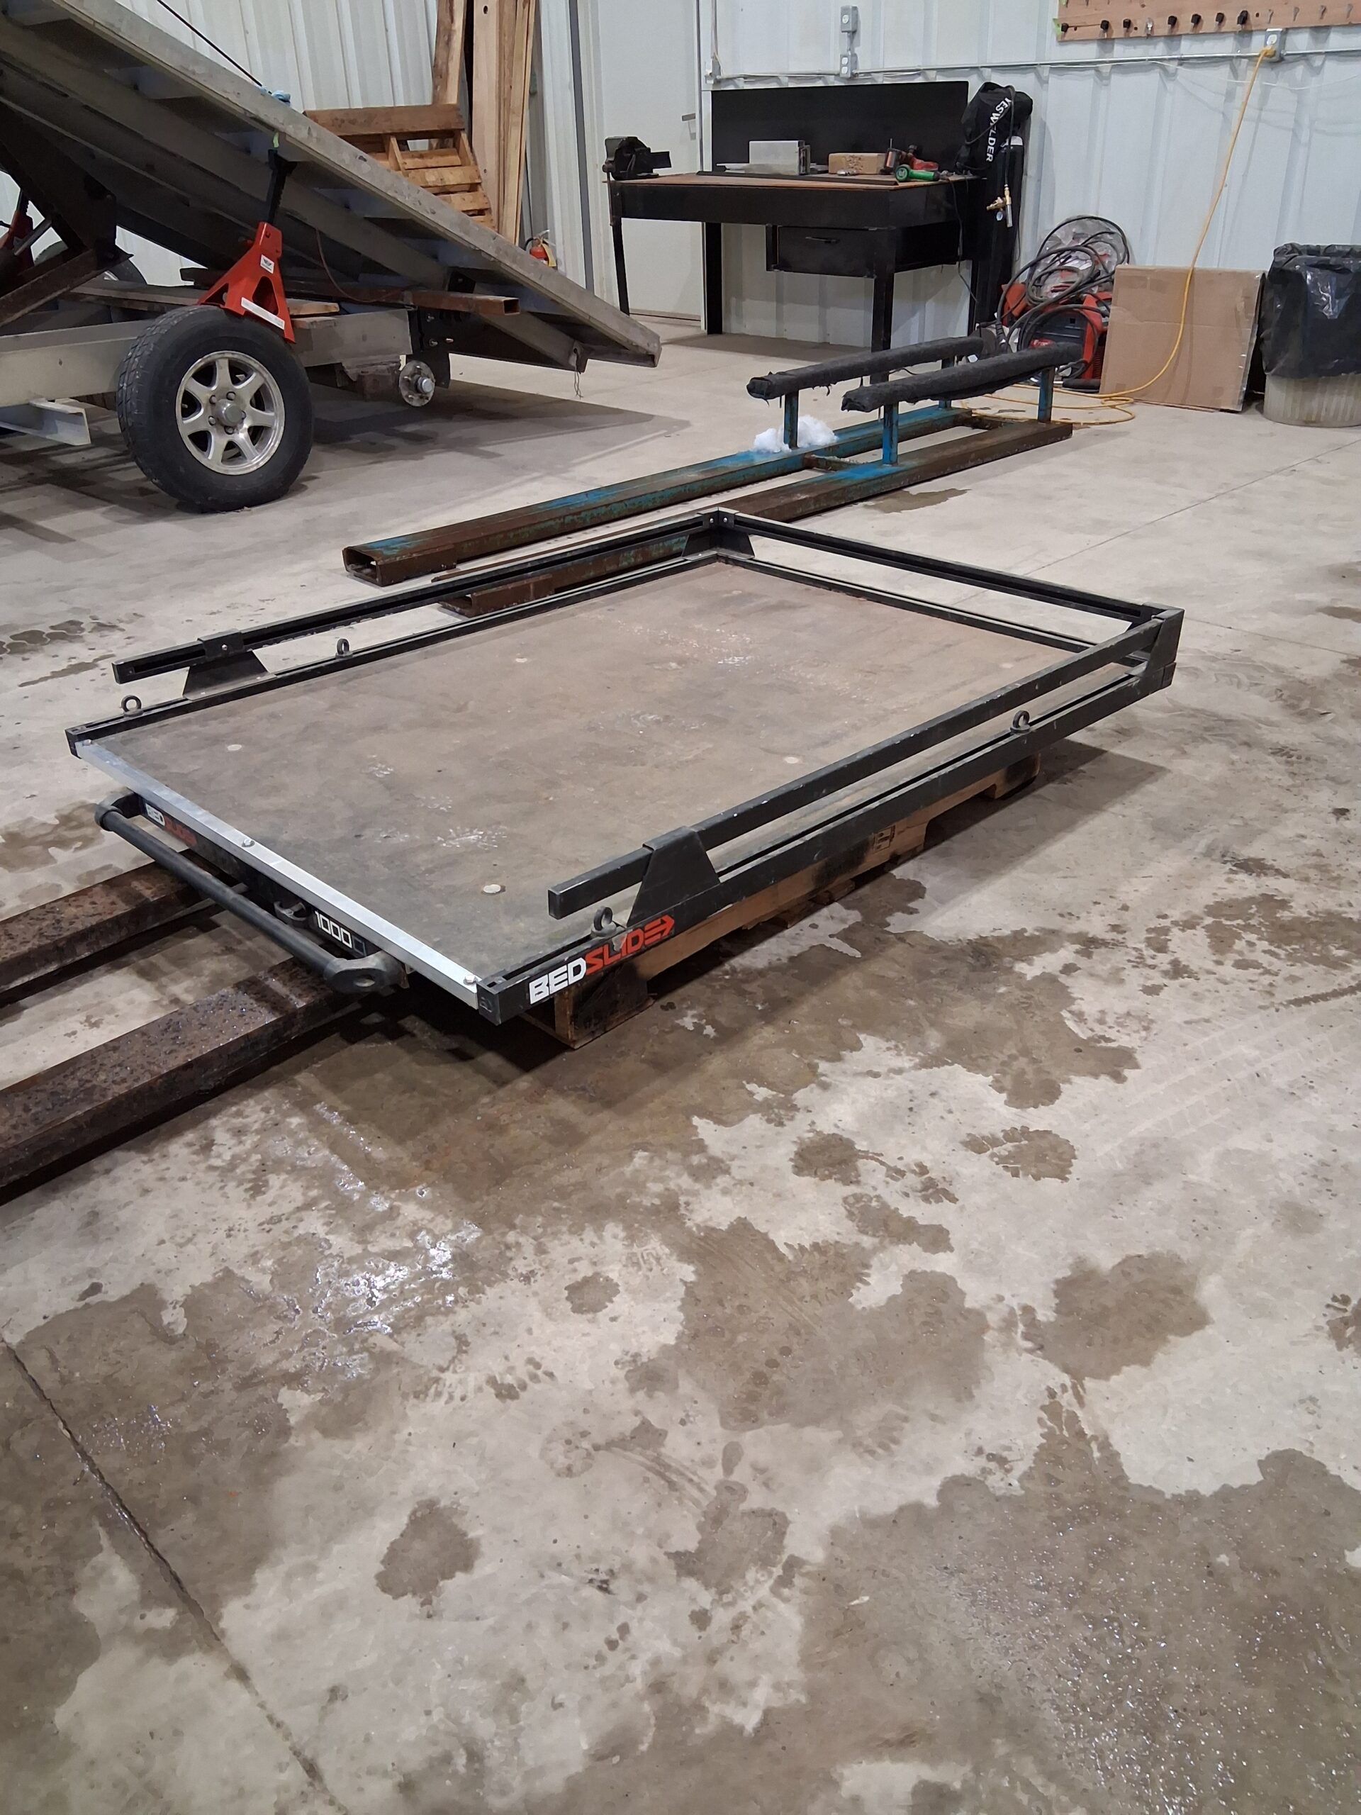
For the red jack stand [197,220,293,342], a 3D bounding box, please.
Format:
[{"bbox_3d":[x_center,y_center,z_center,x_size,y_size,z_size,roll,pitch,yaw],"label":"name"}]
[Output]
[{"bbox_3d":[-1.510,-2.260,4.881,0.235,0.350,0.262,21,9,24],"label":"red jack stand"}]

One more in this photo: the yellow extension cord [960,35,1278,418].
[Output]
[{"bbox_3d":[1.969,-3.144,6.339,0.892,1.465,1.512,22,37,35],"label":"yellow extension cord"}]

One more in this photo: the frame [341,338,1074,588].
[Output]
[{"bbox_3d":[0.344,-1.678,4.928,0.675,0.352,3.337,24,38,37],"label":"frame"}]

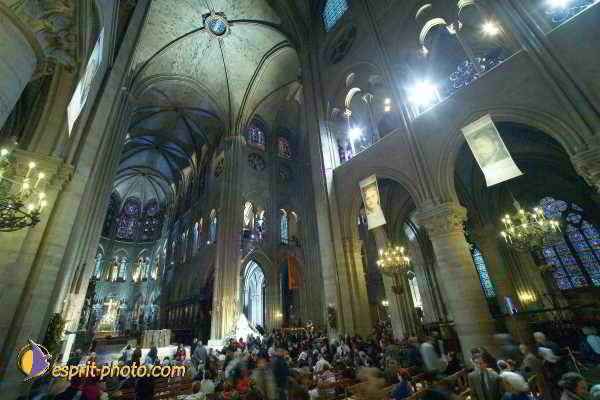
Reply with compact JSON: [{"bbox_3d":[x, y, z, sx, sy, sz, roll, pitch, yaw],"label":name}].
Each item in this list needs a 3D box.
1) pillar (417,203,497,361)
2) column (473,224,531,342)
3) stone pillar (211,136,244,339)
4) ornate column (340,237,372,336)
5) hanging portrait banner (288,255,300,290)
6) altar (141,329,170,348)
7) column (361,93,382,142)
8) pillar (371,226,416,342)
[{"bbox_3d":[6.263,2.960,9.722,1.420,5.870,1.420,14,-30,-36],"label":"pillar"},{"bbox_3d":[10.439,4.228,13.080,1.100,5.720,1.100,14,-30,-36],"label":"column"},{"bbox_3d":[-7.867,2.765,28.810,2.500,23.520,2.500,14,-30,-36],"label":"stone pillar"},{"bbox_3d":[3.055,4.886,13.546,1.050,5.870,1.050,14,-30,-36],"label":"ornate column"},{"bbox_3d":[-0.631,8.963,31.138,1.750,4.340,0.100,14,-30,-36],"label":"hanging portrait banner"},{"bbox_3d":[-11.381,10.951,19.753,1.800,1.300,1.100,14,-30,-36],"label":"altar"},{"bbox_3d":[4.442,-5.064,15.461,0.420,3.650,0.420,14,-30,-36],"label":"column"},{"bbox_3d":[6.713,5.646,17.776,1.500,7.420,1.500,14,-30,-36],"label":"pillar"}]

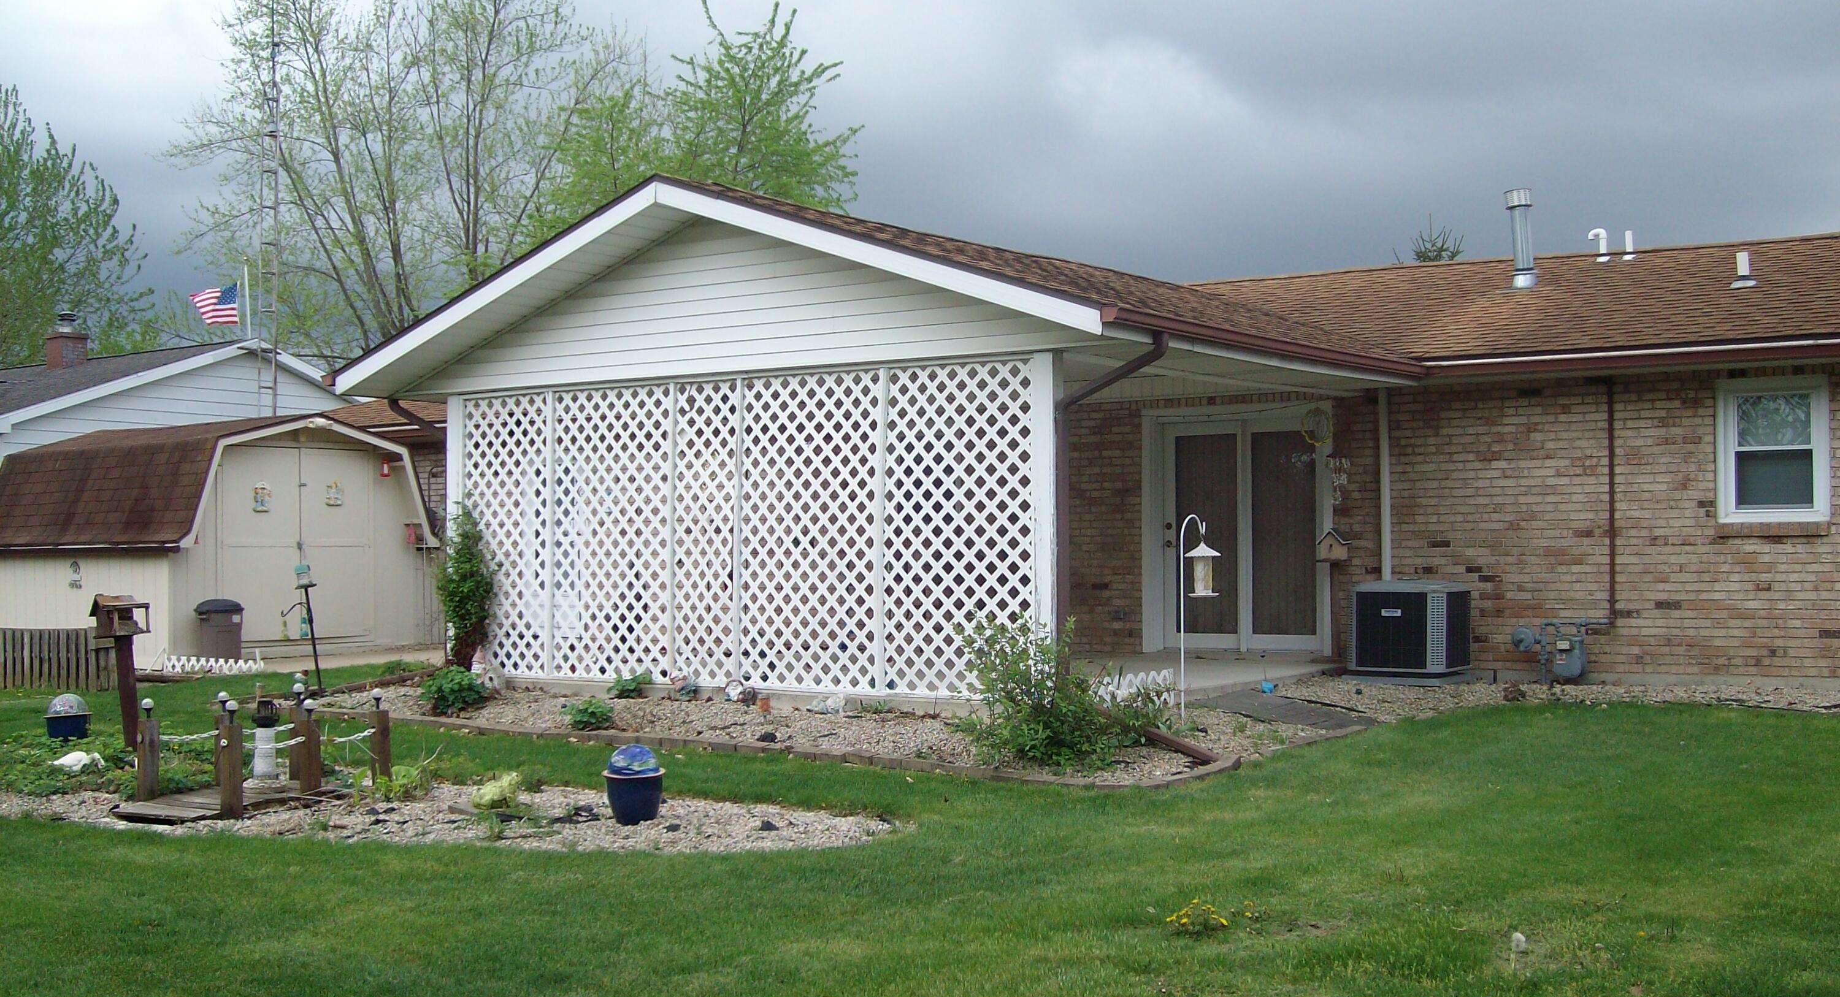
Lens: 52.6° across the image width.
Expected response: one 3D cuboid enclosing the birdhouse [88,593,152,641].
[{"bbox_3d":[-4.863,0.725,11.300,0.320,0.285,0.230,-3,-1,-32],"label":"birdhouse"}]

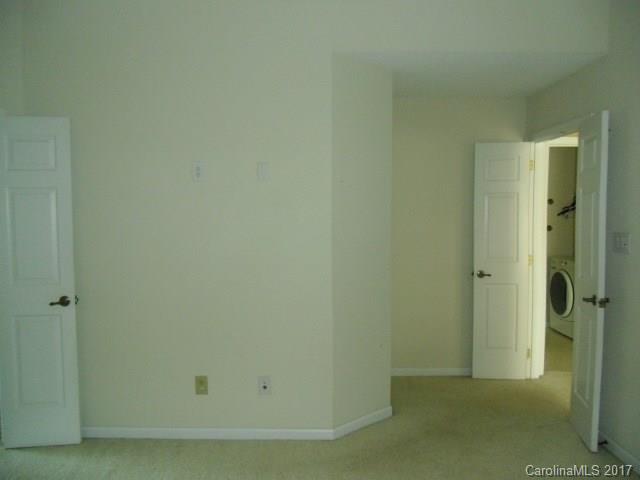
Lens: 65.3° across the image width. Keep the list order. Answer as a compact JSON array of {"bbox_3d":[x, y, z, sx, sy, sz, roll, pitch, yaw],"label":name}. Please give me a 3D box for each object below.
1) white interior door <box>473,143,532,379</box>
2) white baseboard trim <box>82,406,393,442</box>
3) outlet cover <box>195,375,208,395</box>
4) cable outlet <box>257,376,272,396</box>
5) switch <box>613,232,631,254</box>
[{"bbox_3d":[1.557,0.194,4.297,0.465,2.030,0.037,0,3,3],"label":"white interior door"},{"bbox_3d":[-0.582,1.238,3.416,2.177,0.072,0.403,0,3,2],"label":"white baseboard trim"},{"bbox_3d":[-0.759,0.937,3.212,0.075,0.117,0.010,0,3,2],"label":"outlet cover"},{"bbox_3d":[-0.356,0.934,3.199,0.075,0.117,0.010,0,3,2],"label":"cable outlet"},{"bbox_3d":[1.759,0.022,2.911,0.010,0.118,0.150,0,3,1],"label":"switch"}]

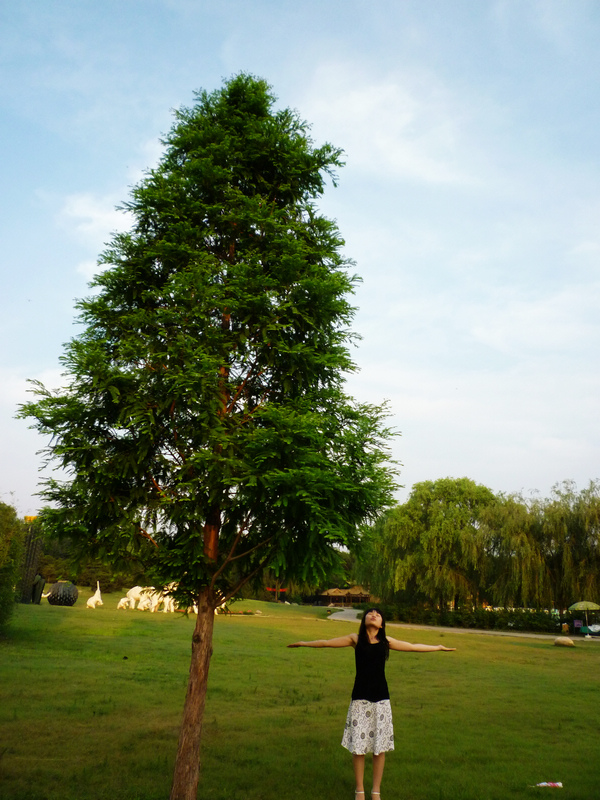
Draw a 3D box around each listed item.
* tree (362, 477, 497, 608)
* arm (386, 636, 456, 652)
[{"bbox_3d":[11.157,12.773,57.755,11.550,12.310,10.970,-1,-17,11],"label":"tree"},{"bbox_3d":[1.081,2.186,5.986,0.625,0.125,0.110,6,-17,0],"label":"arm"}]

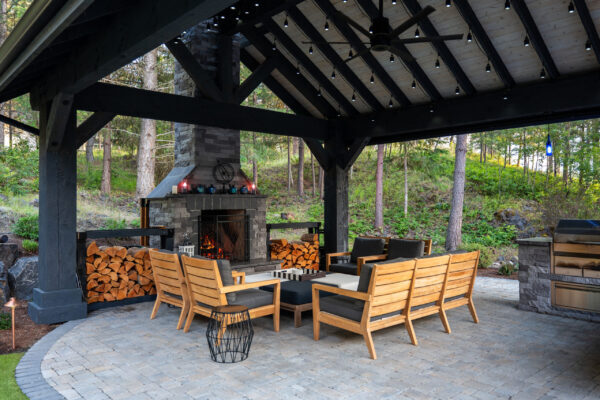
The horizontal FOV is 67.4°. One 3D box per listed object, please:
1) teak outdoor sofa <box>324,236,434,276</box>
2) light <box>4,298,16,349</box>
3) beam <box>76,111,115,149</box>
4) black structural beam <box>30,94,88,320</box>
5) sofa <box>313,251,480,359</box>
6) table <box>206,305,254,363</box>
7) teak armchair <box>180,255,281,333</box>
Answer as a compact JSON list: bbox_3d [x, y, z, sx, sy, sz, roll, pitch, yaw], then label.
[{"bbox_3d":[1.225,1.066,7.309,0.840,0.870,1.460,1,-1,-40],"label":"teak outdoor sofa"},{"bbox_3d":[-2.813,1.211,4.425,0.160,0.515,0.160,1,-1,-40],"label":"light"},{"bbox_3d":[-2.758,-0.973,5.997,0.200,0.210,0.660,-1,42,50],"label":"beam"},{"bbox_3d":[-3.052,0.154,5.728,0.530,2.680,0.530,1,-1,-40],"label":"black structural beam"},{"bbox_3d":[1.173,1.041,5.066,2.010,0.870,0.820,1,-1,-40],"label":"sofa"},{"bbox_3d":[-0.647,1.242,4.188,0.445,0.450,0.445,0,-1,0],"label":"table"},{"bbox_3d":[-0.758,1.041,5.000,0.840,0.870,0.710,1,-1,-40],"label":"teak armchair"}]

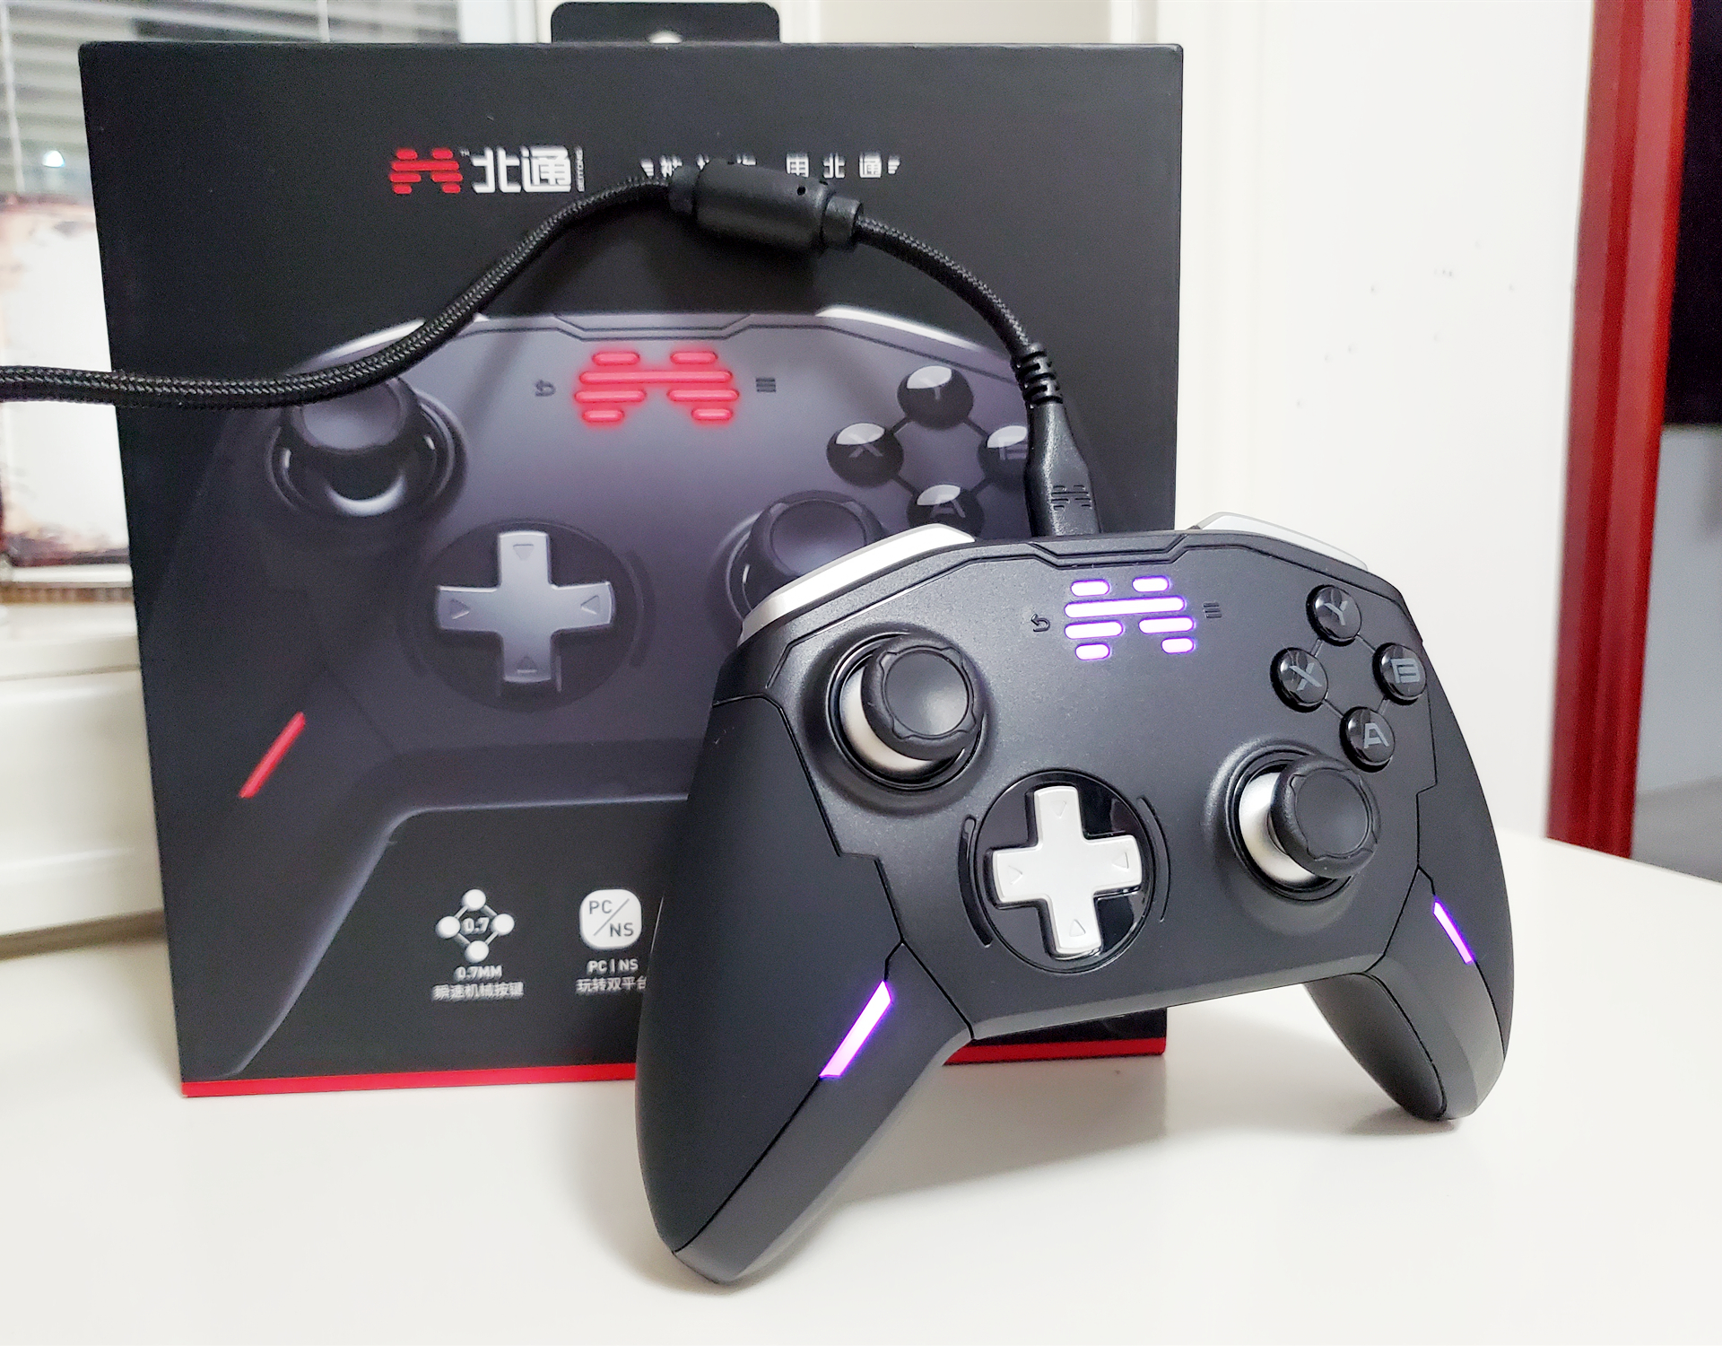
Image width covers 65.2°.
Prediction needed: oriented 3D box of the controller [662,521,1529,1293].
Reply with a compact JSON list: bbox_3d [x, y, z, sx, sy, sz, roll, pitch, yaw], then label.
[{"bbox_3d":[0.040,0.031,0.217,0.158,0.111,0.060,-4,-9,-19],"label":"controller"}]

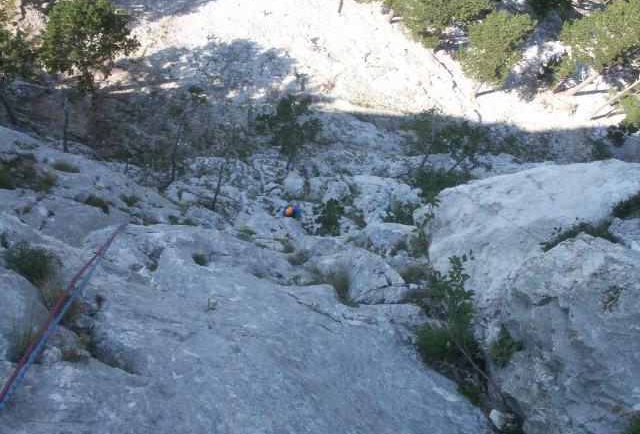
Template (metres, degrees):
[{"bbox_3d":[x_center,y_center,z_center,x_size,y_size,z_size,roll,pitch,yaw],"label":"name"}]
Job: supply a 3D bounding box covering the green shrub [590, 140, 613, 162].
[{"bbox_3d":[11.933,-2.819,29.000,0.950,0.950,0.900,5,56,-2],"label":"green shrub"}]

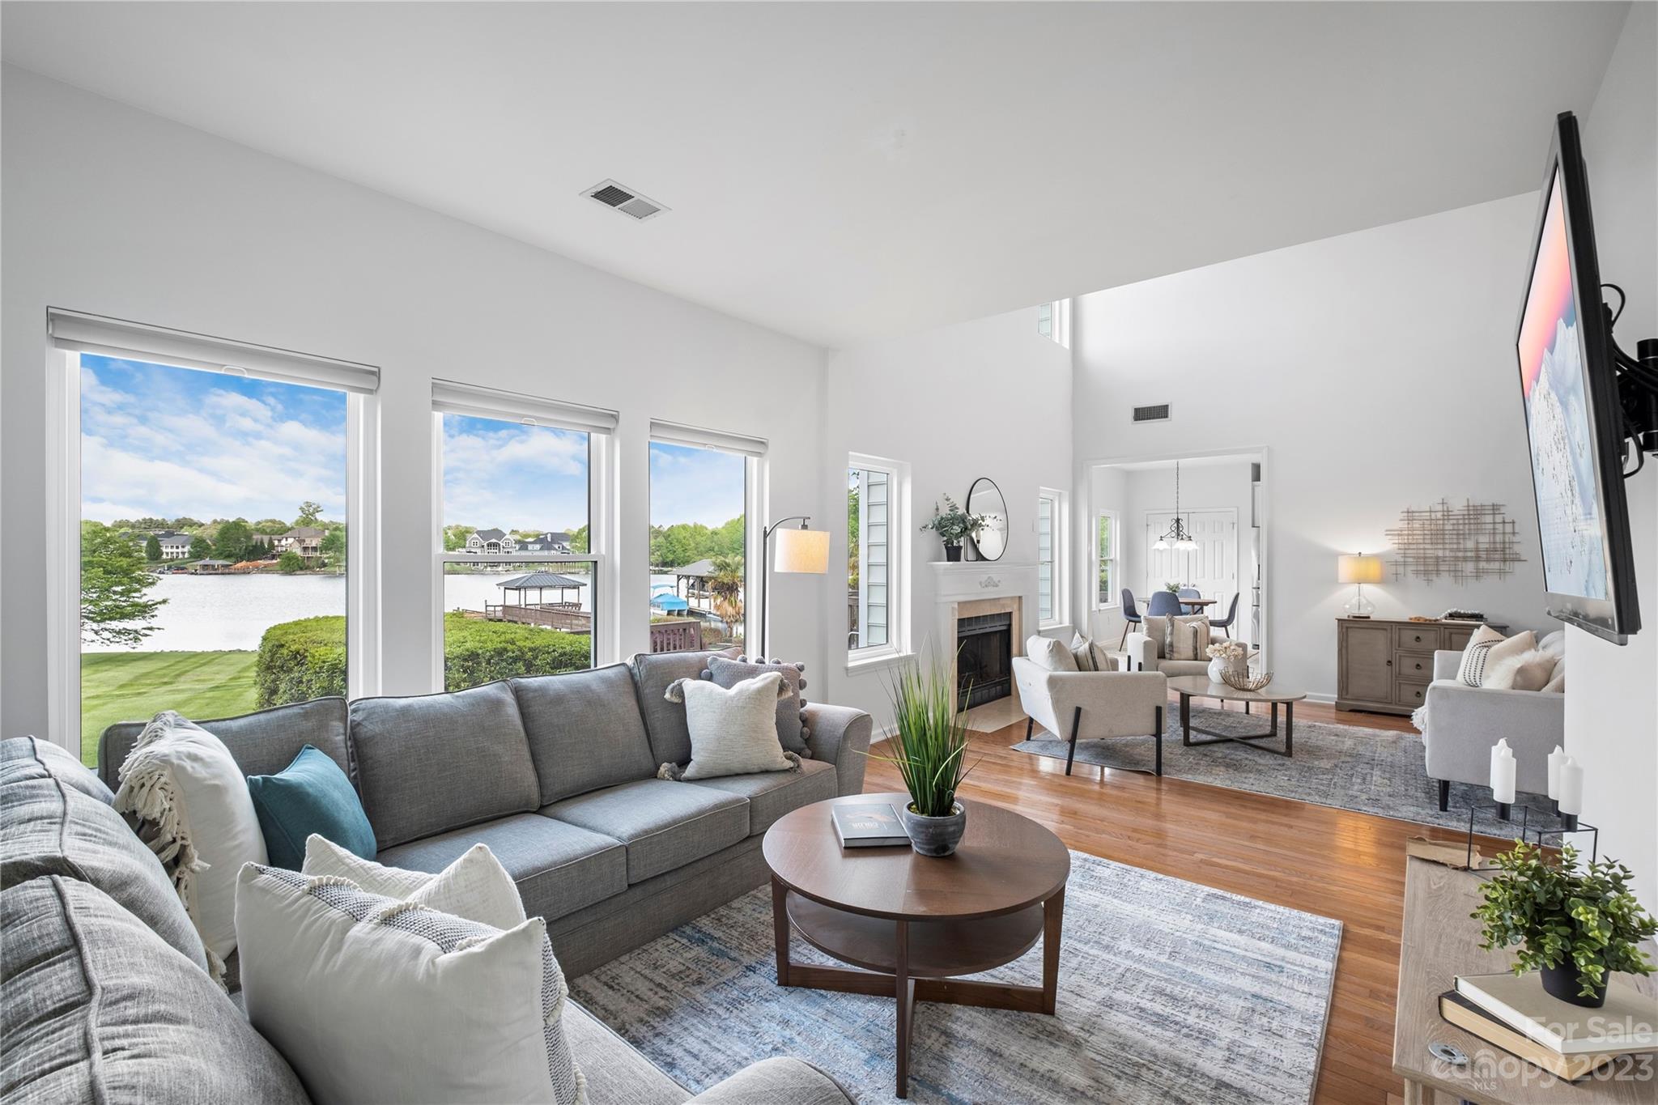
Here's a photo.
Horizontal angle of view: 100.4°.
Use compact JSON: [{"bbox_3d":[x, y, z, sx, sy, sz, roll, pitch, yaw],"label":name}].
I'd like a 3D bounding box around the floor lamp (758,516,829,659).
[{"bbox_3d":[-0.251,0.576,3.863,0.540,1.560,0.300,0,0,22],"label":"floor lamp"}]

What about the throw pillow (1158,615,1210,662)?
[{"bbox_3d":[3.136,0.753,6.080,0.430,0.420,0.150,0,-11,13],"label":"throw pillow"}]

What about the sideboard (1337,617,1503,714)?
[{"bbox_3d":[4.953,0.982,5.818,1.085,0.805,0.380,0,0,39],"label":"sideboard"}]

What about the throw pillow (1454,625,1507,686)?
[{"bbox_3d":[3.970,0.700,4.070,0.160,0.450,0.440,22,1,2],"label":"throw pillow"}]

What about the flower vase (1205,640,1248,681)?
[{"bbox_3d":[2.915,0.800,5.080,0.250,0.310,0.250,0,0,41],"label":"flower vase"}]

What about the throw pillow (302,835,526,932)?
[{"bbox_3d":[-0.830,0.755,1.460,0.430,0.420,0.150,0,28,14],"label":"throw pillow"}]

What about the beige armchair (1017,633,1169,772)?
[{"bbox_3d":[1.725,0.972,4.690,0.740,0.820,0.840,0,0,1],"label":"beige armchair"}]

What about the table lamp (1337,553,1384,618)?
[{"bbox_3d":[4.673,0.290,6.070,0.316,0.580,0.316,0,0,39],"label":"table lamp"}]

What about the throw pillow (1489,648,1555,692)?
[{"bbox_3d":[3.581,0.696,3.600,0.420,0.410,0.160,0,24,-23],"label":"throw pillow"}]

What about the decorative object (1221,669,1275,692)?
[{"bbox_3d":[2.906,0.885,4.790,0.320,0.130,0.320,0,0,41],"label":"decorative object"}]

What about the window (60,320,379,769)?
[{"bbox_3d":[-2.029,0.029,2.358,0.110,1.490,0.855,0,0,41],"label":"window"}]

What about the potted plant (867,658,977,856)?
[{"bbox_3d":[0.290,0.604,2.075,0.320,0.570,0.290,0,0,0],"label":"potted plant"}]

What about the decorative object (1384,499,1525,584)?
[{"bbox_3d":[5.154,-0.094,5.712,0.881,0.721,0.040,0,0,41],"label":"decorative object"}]

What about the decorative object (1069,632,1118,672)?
[{"bbox_3d":[1.800,0.745,4.570,0.160,0.430,0.450,-29,0,0],"label":"decorative object"}]

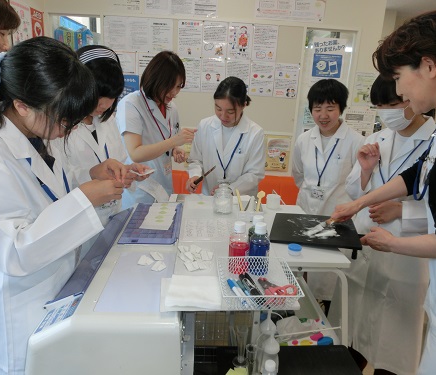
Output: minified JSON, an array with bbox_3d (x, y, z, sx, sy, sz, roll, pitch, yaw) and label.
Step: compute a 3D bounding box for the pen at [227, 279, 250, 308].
[{"bbox_3d":[0.051,0.264,0.857,0.014,0.014,0.138,-4,16,-24],"label":"pen"}]

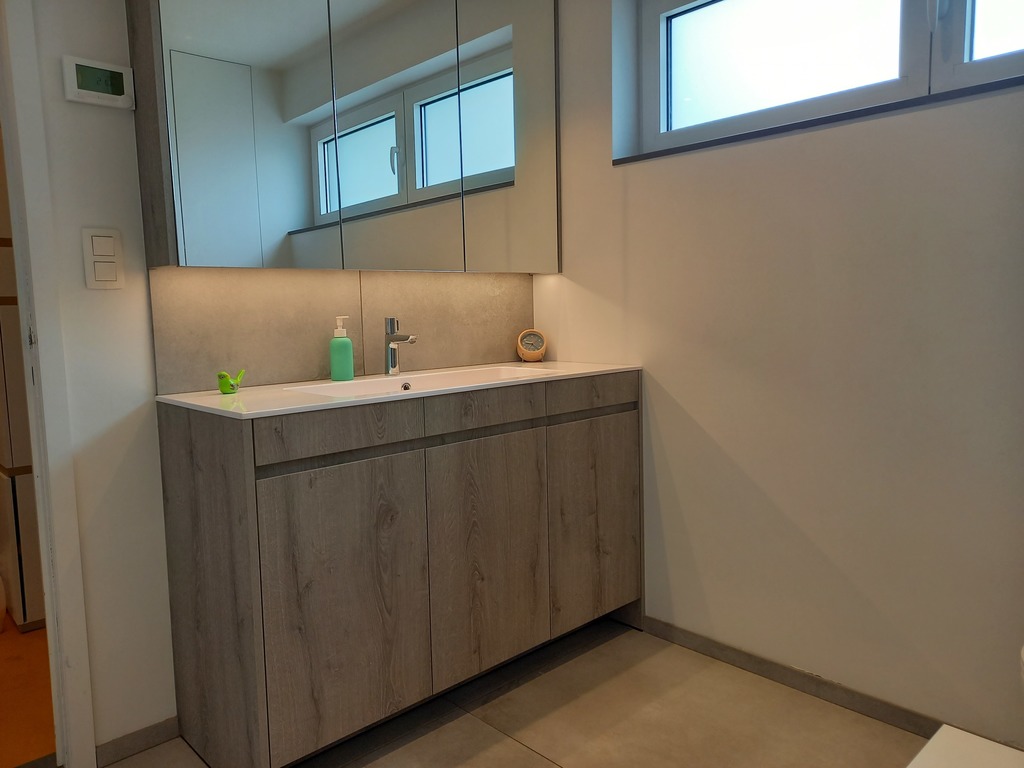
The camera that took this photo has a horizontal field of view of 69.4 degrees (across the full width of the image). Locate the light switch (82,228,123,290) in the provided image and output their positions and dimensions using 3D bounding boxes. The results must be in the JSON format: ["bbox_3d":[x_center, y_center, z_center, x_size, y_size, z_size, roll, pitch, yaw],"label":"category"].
[{"bbox_3d":[-0.985,-0.301,1.783,0.084,0.144,0.011,-7,8,-43],"label":"light switch"}]

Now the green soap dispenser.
[{"bbox_3d":[-0.505,-0.106,2.185,0.067,0.190,0.067,-1,6,0],"label":"green soap dispenser"}]

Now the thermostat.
[{"bbox_3d":[-0.974,-0.709,1.748,0.143,0.094,0.028,-7,8,-43],"label":"thermostat"}]

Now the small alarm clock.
[{"bbox_3d":[0.076,-0.138,2.724,0.109,0.116,0.100,-1,6,2],"label":"small alarm clock"}]

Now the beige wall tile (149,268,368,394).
[{"bbox_3d":[-0.688,-0.157,2.080,0.613,0.322,0.010,-7,8,-43],"label":"beige wall tile"}]

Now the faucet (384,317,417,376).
[{"bbox_3d":[-0.342,-0.113,2.264,0.046,0.180,0.143,-7,8,-43],"label":"faucet"}]

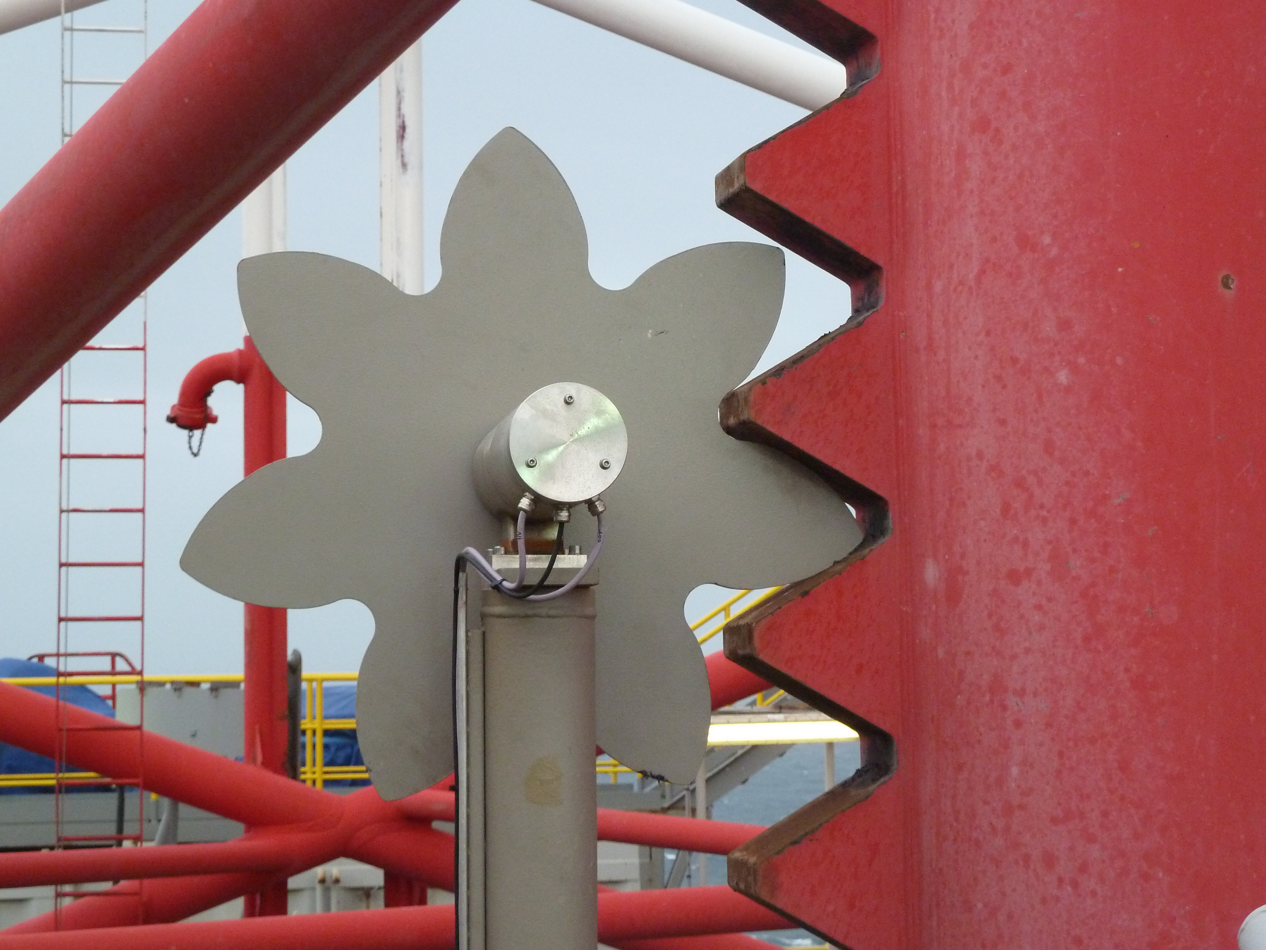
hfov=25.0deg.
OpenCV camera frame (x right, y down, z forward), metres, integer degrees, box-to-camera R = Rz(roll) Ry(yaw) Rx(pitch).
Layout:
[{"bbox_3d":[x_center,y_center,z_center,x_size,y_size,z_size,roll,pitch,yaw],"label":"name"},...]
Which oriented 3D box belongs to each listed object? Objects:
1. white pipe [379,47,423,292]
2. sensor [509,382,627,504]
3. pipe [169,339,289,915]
[{"bbox_3d":[-1.346,-1.695,16.600,0.250,1.750,0.220,-1,-5,0],"label":"white pipe"},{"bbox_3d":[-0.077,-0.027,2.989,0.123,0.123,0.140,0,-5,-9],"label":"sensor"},{"bbox_3d":[-2.351,0.889,16.600,0.700,3.420,0.270,-1,-5,0],"label":"pipe"}]

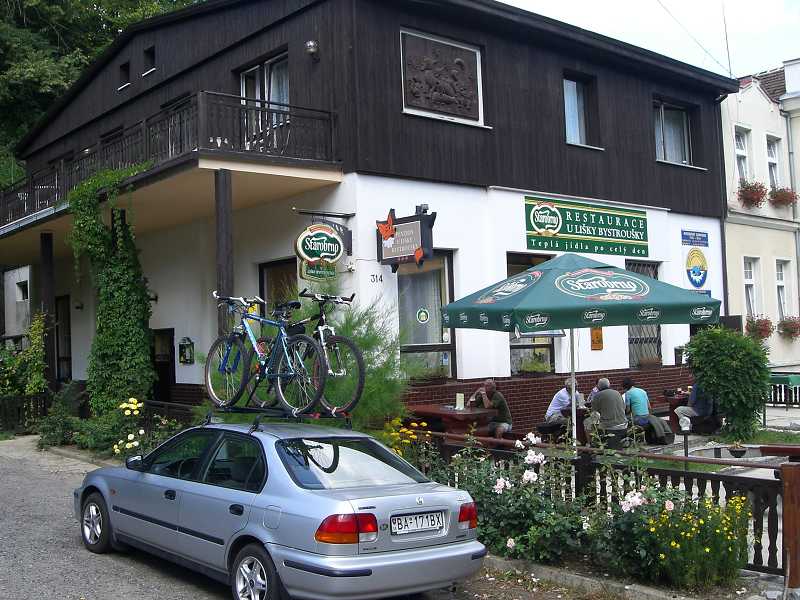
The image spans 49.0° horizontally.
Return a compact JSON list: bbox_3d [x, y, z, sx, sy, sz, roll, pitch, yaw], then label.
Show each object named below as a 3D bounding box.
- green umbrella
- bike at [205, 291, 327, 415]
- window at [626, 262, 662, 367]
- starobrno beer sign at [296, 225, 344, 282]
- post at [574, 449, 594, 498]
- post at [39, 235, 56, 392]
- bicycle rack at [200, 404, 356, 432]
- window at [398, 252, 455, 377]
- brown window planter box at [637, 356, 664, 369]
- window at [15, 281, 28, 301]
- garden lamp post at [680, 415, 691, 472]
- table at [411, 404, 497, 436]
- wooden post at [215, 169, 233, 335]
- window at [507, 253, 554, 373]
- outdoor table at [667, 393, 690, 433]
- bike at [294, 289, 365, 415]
[{"bbox_3d":[2.537,0.851,12.943,3.000,3.060,3.000,-1,-2,-14],"label":"green umbrella"},{"bbox_3d":[-1.192,0.456,7.658,0.580,1.030,1.740,6,-5,-45],"label":"bike"},{"bbox_3d":[5.276,0.307,19.004,1.200,2.280,0.150,0,-3,-41],"label":"window"},{"bbox_3d":[-1.350,-0.789,14.599,0.900,0.920,0.130,1,-5,-40],"label":"starobrno beer sign"},{"bbox_3d":[1.926,2.074,9.069,0.130,0.990,0.130,1,-5,-41],"label":"post"},{"bbox_3d":[-7.610,0.664,19.065,0.210,4.250,0.210,1,-5,-40],"label":"post"},{"bbox_3d":[-1.038,1.063,7.778,1.200,0.210,1.500,6,-5,-45],"label":"bicycle rack"},{"bbox_3d":[0.468,0.259,14.901,1.200,2.150,0.150,0,-3,-41],"label":"window"},{"bbox_3d":[5.483,1.291,18.986,0.750,0.270,0.250,0,-3,-41],"label":"brown window planter box"},{"bbox_3d":[-11.320,-0.263,26.471,0.150,0.550,1.050,0,-3,-41],"label":"window"},{"bbox_3d":[3.680,1.899,11.312,0.140,0.770,0.140,0,-3,-41],"label":"garden lamp post"},{"bbox_3d":[0.743,2.156,14.111,0.800,0.750,1.800,1,-5,-40],"label":"table"},{"bbox_3d":[-2.568,0.326,12.889,0.180,4.400,0.180,0,-3,-41],"label":"wooden post"},{"bbox_3d":[2.643,0.274,17.799,1.440,2.420,0.150,1,-5,-40],"label":"window"},{"bbox_3d":[5.453,2.058,16.141,1.200,0.750,0.850,0,-3,-41],"label":"outdoor table"},{"bbox_3d":[-0.890,0.475,8.033,0.600,1.060,1.760,6,-5,-45],"label":"bike"}]

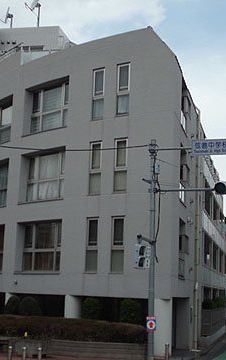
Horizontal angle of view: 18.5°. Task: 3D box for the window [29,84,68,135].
[{"bbox_3d":[-2.835,-3.147,30.526,0.250,2.109,2.971,10,-12,-42],"label":"window"}]

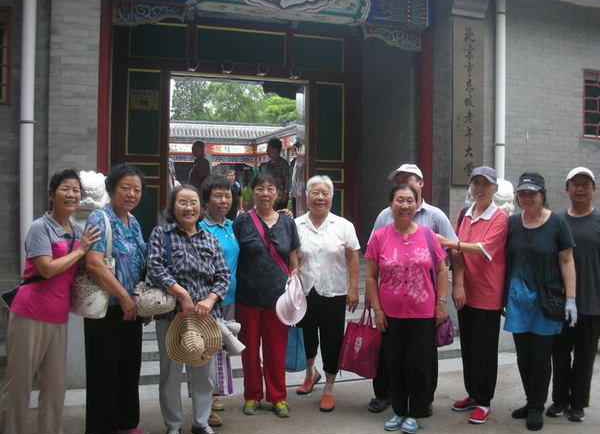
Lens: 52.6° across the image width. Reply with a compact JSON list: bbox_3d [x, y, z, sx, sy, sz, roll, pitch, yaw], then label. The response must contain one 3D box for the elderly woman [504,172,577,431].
[{"bbox_3d":[1.568,0.517,3.938,0.460,1.610,0.340,1,0,23],"label":"elderly woman"}]

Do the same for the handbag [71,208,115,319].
[{"bbox_3d":[-1.214,0.278,3.550,0.260,0.620,0.140,1,2,30],"label":"handbag"}]

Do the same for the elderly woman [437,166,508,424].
[{"bbox_3d":[1.119,0.480,3.960,0.480,1.620,0.380,1,2,32],"label":"elderly woman"}]

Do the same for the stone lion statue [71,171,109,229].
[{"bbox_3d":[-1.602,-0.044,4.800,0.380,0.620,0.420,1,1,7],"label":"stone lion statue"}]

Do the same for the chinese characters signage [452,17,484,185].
[{"bbox_3d":[1.805,-1.237,6.500,0.380,1.800,0.050,0,1,-18],"label":"chinese characters signage"}]

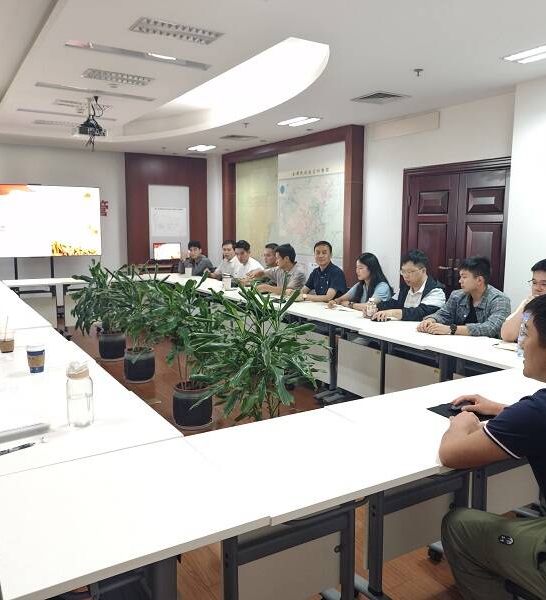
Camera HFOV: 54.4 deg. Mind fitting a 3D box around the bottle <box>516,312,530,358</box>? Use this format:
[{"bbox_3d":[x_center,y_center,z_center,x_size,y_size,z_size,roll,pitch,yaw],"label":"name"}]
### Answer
[{"bbox_3d":[1.426,0.198,3.028,0.066,0.240,0.066,-4,9,-31],"label":"bottle"}]

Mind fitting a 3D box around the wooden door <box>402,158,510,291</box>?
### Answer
[{"bbox_3d":[2.027,-0.414,5.960,0.120,2.180,1.600,-4,9,-31],"label":"wooden door"}]

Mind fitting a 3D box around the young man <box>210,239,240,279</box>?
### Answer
[{"bbox_3d":[-0.662,-0.146,7.070,0.720,1.282,0.550,-6,10,-37],"label":"young man"}]

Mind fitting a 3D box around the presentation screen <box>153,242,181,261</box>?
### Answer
[{"bbox_3d":[-1.874,-0.859,9.405,0.505,0.300,0.070,-5,9,-32],"label":"presentation screen"}]

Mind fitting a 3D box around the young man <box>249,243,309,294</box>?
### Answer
[{"bbox_3d":[0.097,0.032,6.006,0.850,1.270,0.580,0,7,-3],"label":"young man"}]

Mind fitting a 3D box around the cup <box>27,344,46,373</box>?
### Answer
[{"bbox_3d":[-1.180,0.291,2.644,0.092,0.128,0.092,-3,9,-24],"label":"cup"}]

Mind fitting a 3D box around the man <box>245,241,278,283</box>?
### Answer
[{"bbox_3d":[-0.099,-0.006,6.072,0.720,1.283,0.550,-5,9,-31],"label":"man"}]

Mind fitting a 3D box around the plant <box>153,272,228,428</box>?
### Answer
[{"bbox_3d":[-0.611,0.361,3.954,0.584,1.134,0.584,-1,8,-9],"label":"plant"}]

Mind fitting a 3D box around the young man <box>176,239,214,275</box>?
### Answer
[{"bbox_3d":[-1.206,-0.284,8.353,0.750,1.270,0.550,-6,9,-38],"label":"young man"}]

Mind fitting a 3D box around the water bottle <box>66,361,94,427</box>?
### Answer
[{"bbox_3d":[-0.709,0.336,1.954,0.097,0.230,0.097,-4,9,-31],"label":"water bottle"}]

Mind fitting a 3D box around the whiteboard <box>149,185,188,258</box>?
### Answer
[{"bbox_3d":[-1.888,-1.413,9.748,0.780,1.330,0.030,-4,9,-31],"label":"whiteboard"}]

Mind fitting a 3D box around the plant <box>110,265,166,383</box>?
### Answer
[{"bbox_3d":[-1.301,0.213,5.100,0.567,1.107,0.567,-2,8,-14],"label":"plant"}]

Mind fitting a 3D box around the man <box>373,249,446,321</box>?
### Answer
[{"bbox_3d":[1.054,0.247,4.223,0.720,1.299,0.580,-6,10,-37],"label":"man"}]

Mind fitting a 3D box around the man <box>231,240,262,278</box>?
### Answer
[{"bbox_3d":[-0.375,-0.094,6.608,0.550,1.308,0.720,8,11,44],"label":"man"}]

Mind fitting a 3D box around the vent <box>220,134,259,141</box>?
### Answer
[{"bbox_3d":[-0.490,-2.381,7.819,0.400,0.050,0.390,-4,9,-31],"label":"vent"}]

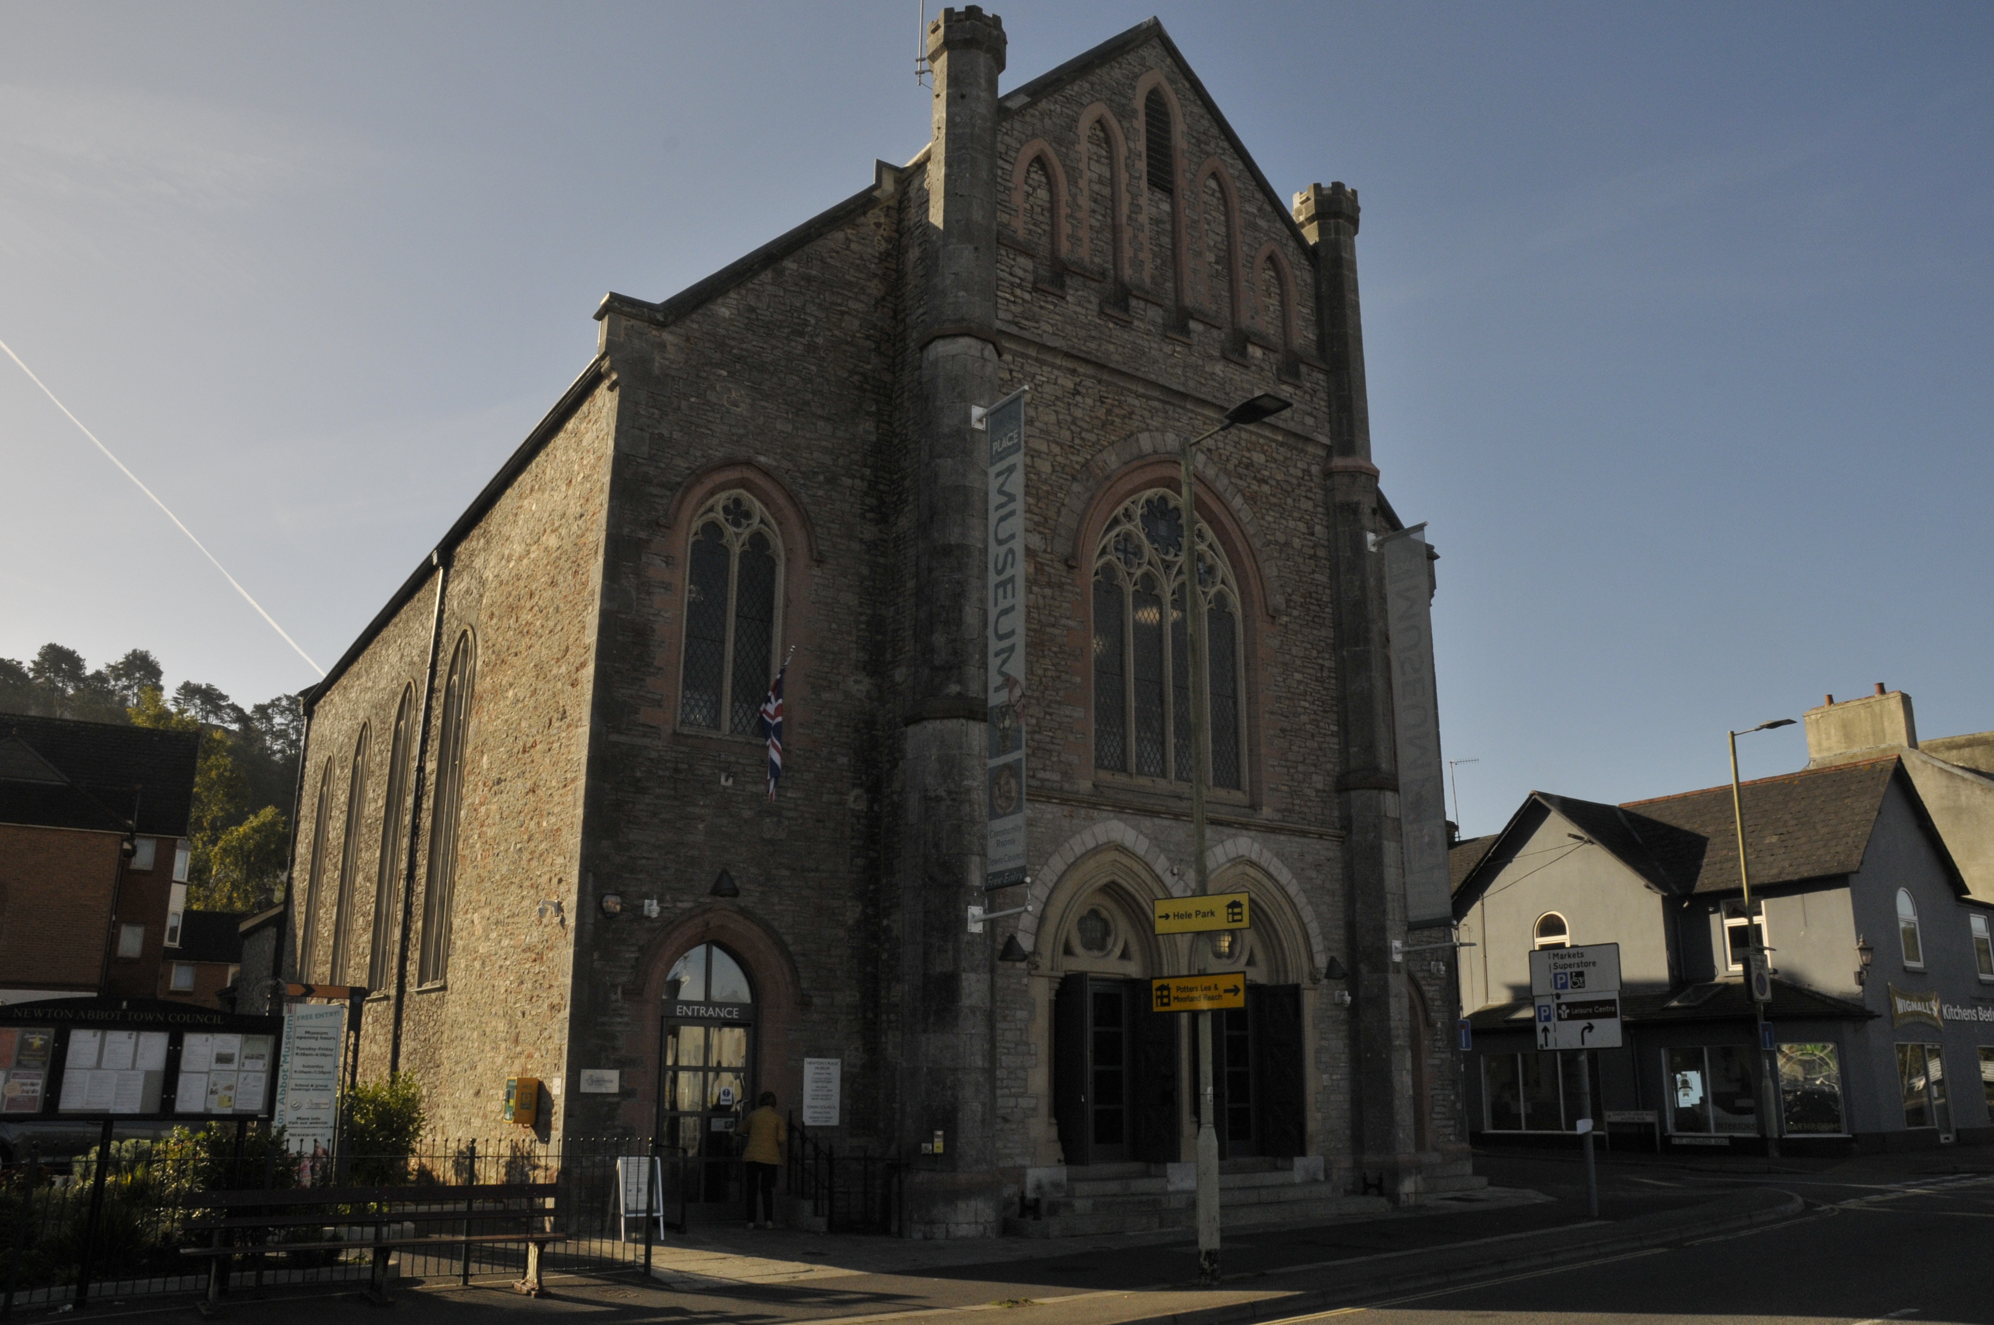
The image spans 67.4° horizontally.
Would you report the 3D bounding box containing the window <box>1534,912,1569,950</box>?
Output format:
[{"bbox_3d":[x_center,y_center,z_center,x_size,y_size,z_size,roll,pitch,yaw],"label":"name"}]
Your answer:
[{"bbox_3d":[12.617,6.450,33.981,0.200,1.500,0.950,9,-18,-29],"label":"window"}]

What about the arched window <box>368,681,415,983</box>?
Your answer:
[{"bbox_3d":[-11.102,3.154,27.742,0.291,5.869,1.843,10,-19,-32],"label":"arched window"}]

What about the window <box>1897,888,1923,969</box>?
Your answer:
[{"bbox_3d":[19.628,5.711,32.118,1.200,1.780,0.160,13,-20,-37],"label":"window"}]

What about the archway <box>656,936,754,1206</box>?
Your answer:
[{"bbox_3d":[-3.398,4.861,17.759,1.260,3.150,0.330,11,-19,-33],"label":"archway"}]

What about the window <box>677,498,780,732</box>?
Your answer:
[{"bbox_3d":[-3.360,-0.705,19.388,1.390,3.330,0.320,11,-19,-33],"label":"window"}]

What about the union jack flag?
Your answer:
[{"bbox_3d":[-2.657,0.787,17.639,0.250,1.700,0.800,11,-19,-33],"label":"union jack flag"}]

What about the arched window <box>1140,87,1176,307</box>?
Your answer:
[{"bbox_3d":[2.645,-7.657,24.545,0.725,4.096,0.294,10,-19,-32],"label":"arched window"}]

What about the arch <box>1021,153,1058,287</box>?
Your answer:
[{"bbox_3d":[0.625,-6.413,21.565,0.620,2.240,0.250,11,-19,-33],"label":"arch"}]

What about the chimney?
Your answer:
[{"bbox_3d":[22.820,1.638,39.442,0.880,1.850,2.600,13,-20,-37],"label":"chimney"}]

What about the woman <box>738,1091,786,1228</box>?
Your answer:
[{"bbox_3d":[-2.864,6.073,18.283,0.512,1.586,0.345,6,-17,-21],"label":"woman"}]

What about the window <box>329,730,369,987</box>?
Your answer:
[{"bbox_3d":[-13.350,4.037,31.024,0.291,5.771,1.794,10,-19,-32],"label":"window"}]

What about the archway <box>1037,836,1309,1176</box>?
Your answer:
[{"bbox_3d":[2.363,4.536,19.898,4.950,4.080,0.600,11,-19,-33],"label":"archway"}]

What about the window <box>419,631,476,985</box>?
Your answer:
[{"bbox_3d":[-8.661,2.181,23.500,0.300,5.700,1.850,11,-19,-33],"label":"window"}]

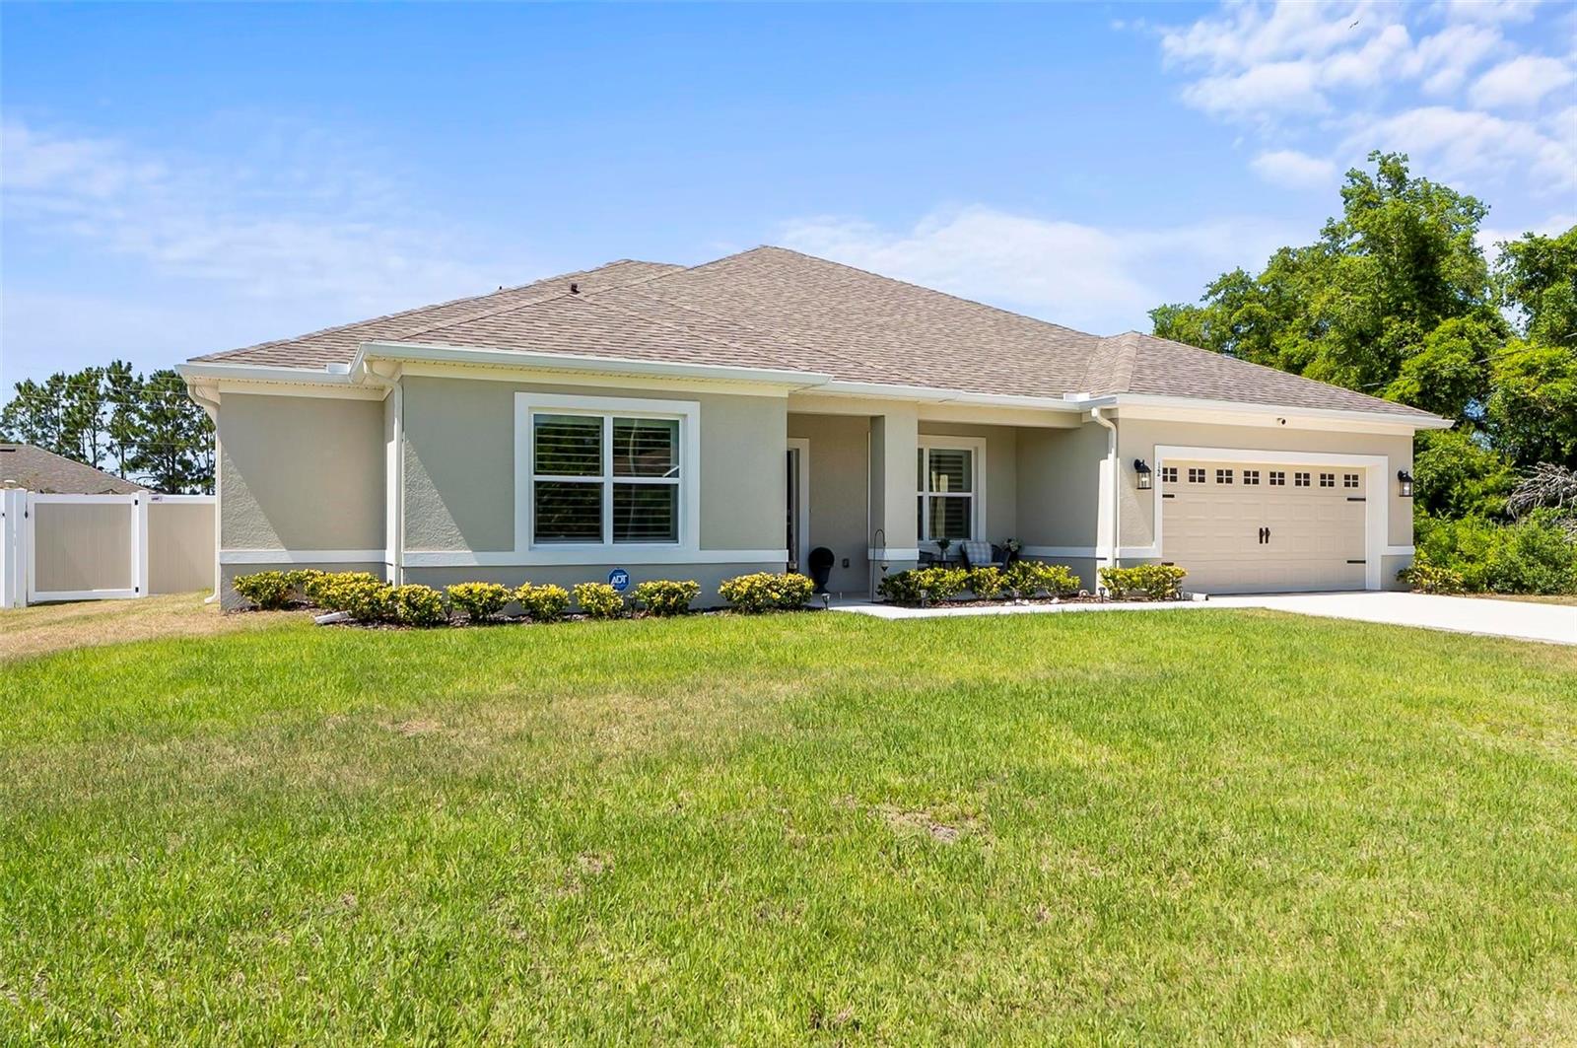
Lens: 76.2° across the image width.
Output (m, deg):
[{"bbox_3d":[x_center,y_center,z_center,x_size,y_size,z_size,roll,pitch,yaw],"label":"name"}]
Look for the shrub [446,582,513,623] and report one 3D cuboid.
[{"bbox_3d":[-3.228,0.817,10.503,0.693,0.424,0.672,0,0,-26],"label":"shrub"}]

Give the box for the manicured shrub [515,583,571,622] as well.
[{"bbox_3d":[-2.631,0.840,10.798,0.583,0.410,0.565,0,0,-26],"label":"manicured shrub"}]

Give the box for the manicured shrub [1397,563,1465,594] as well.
[{"bbox_3d":[10.669,0.910,16.709,1.111,0.516,0.974,0,0,-26],"label":"manicured shrub"}]

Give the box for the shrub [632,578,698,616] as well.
[{"bbox_3d":[-1.384,0.832,11.415,0.753,0.407,0.730,0,0,0],"label":"shrub"}]

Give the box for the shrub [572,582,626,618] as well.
[{"bbox_3d":[-2.087,0.840,11.067,0.571,0.407,0.554,0,0,-26],"label":"shrub"}]

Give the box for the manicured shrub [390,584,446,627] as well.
[{"bbox_3d":[-3.766,0.827,10.236,0.565,0.426,0.548,0,0,-26],"label":"manicured shrub"}]

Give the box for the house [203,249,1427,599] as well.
[{"bbox_3d":[-1.040,-2.399,20.807,18.870,7.100,17.600,0,0,-26],"label":"house"}]

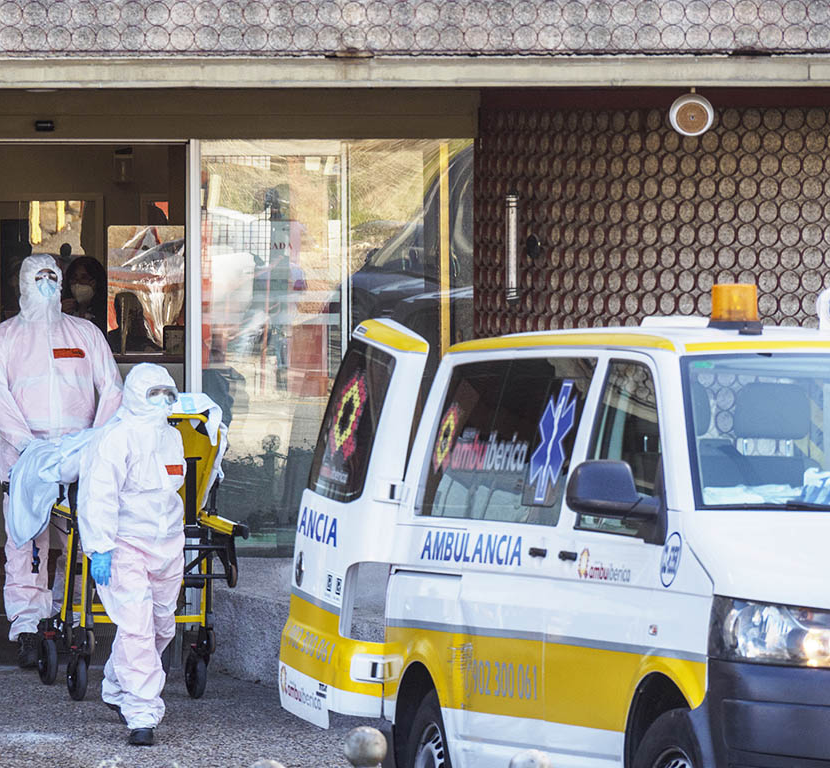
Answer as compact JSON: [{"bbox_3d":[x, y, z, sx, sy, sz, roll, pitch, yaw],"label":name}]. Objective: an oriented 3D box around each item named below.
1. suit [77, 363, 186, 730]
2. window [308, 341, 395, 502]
[{"bbox_3d":[-1.204,0.724,37.700,0.520,1.630,0.400,-1,1,-32],"label":"suit"},{"bbox_3d":[-0.229,0.146,33.600,0.050,0.575,0.640,13,2,-18],"label":"window"}]

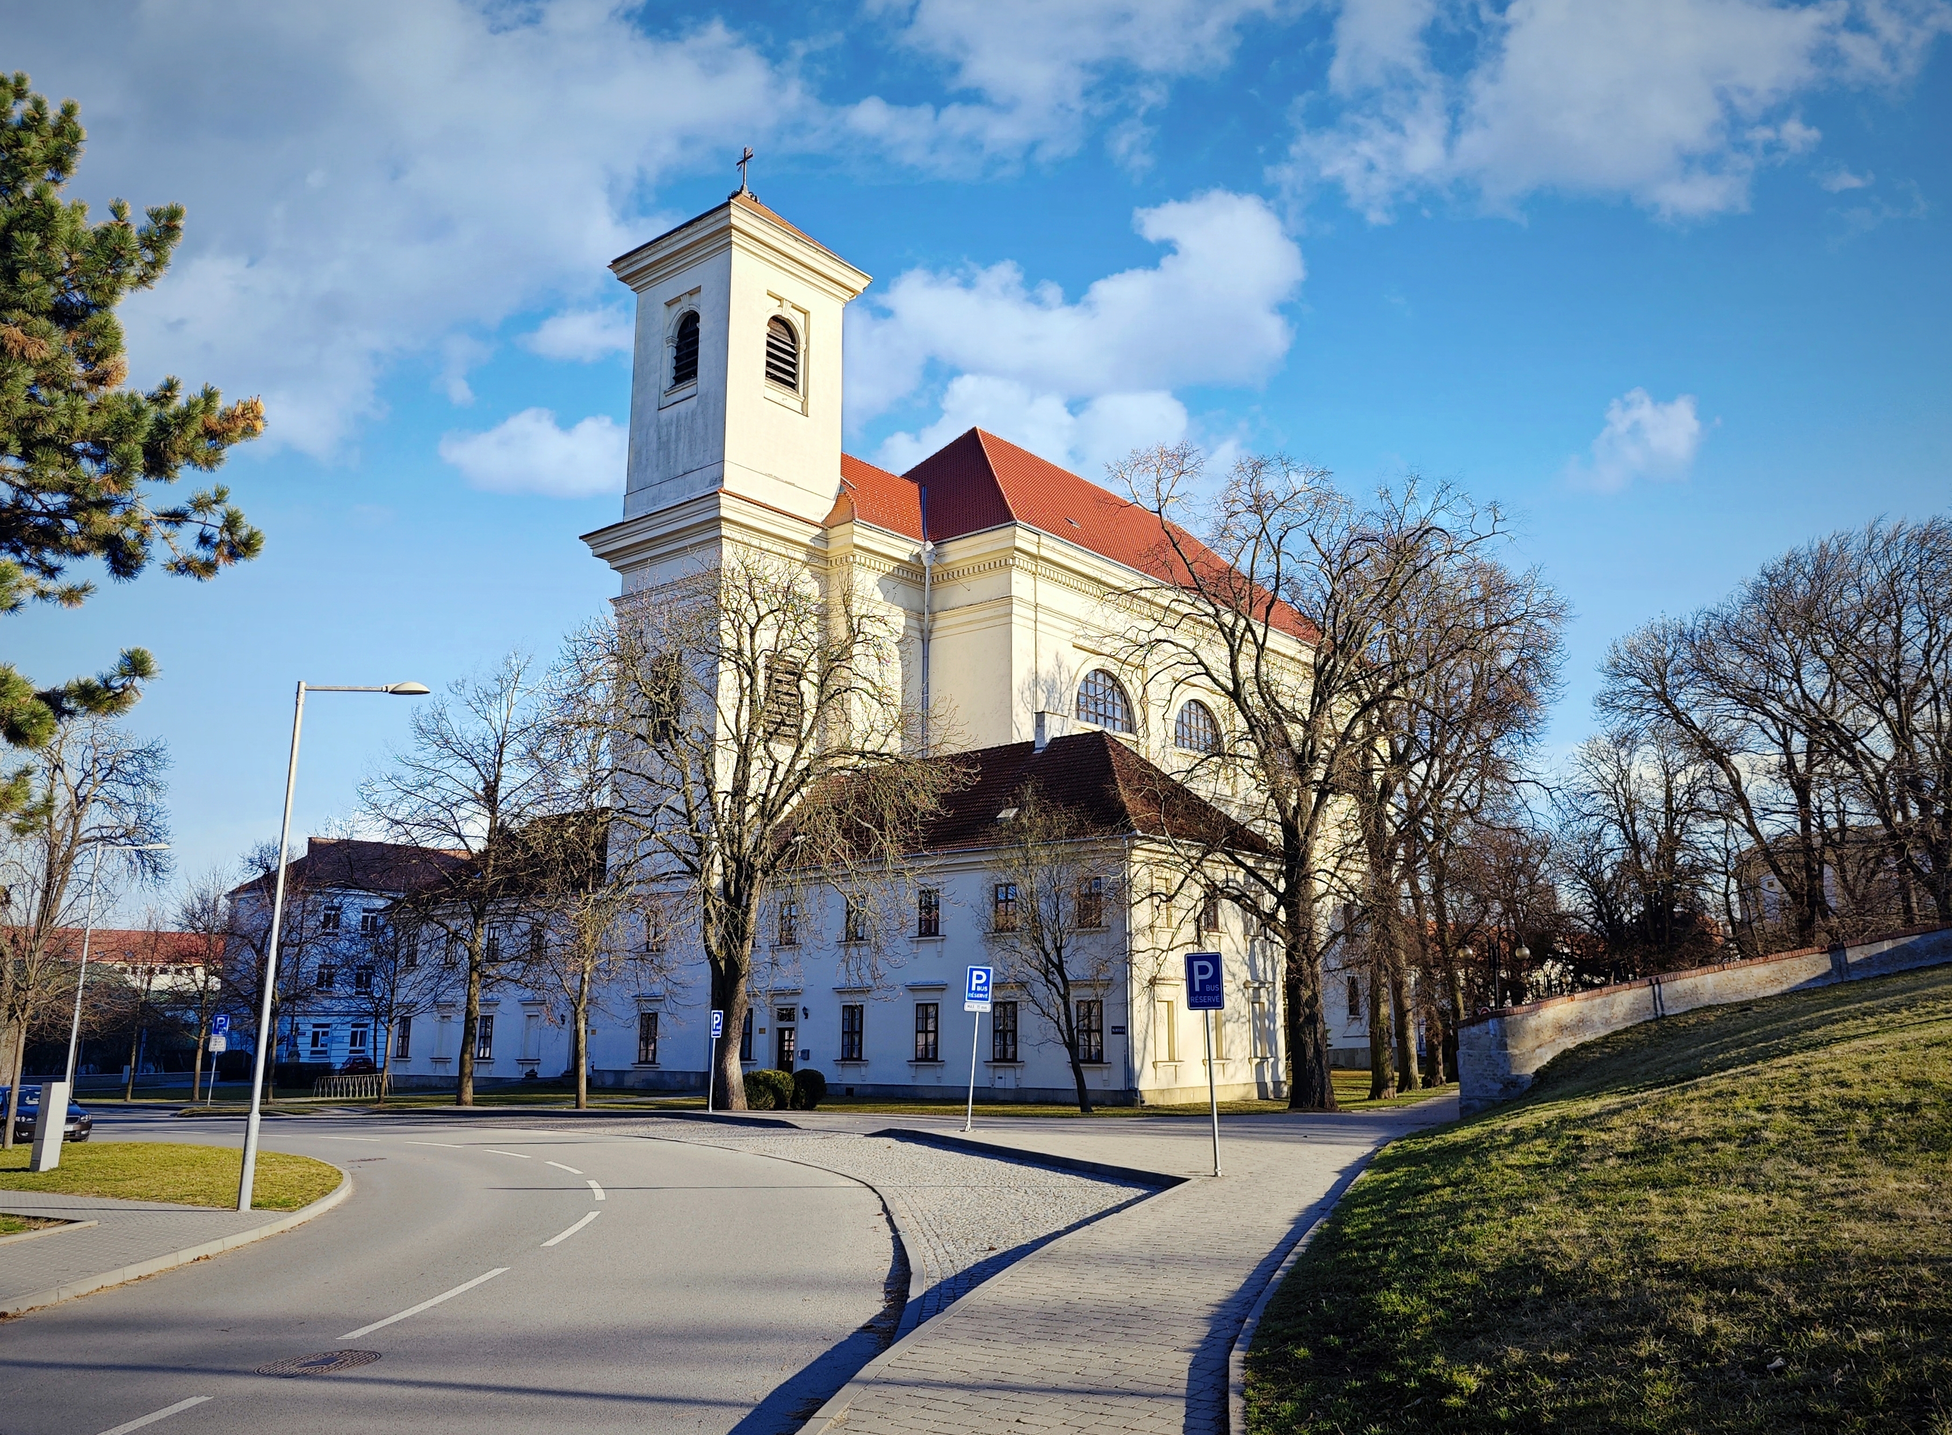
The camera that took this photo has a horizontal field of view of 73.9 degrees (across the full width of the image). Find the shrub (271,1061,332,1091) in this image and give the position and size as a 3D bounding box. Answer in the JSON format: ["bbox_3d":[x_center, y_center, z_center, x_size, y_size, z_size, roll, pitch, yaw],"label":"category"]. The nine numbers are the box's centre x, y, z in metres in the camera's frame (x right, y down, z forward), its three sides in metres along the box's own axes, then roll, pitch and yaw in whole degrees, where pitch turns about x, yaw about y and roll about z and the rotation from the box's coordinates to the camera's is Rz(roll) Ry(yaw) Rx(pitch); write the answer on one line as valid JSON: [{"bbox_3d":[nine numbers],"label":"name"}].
[{"bbox_3d":[-26.681,14.174,51.410,2.160,1.050,1.730,6,-15,-26],"label":"shrub"}]

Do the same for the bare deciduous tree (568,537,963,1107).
[{"bbox_3d":[-5.877,2.834,37.146,10.890,16.030,10.570,2,-14,-10],"label":"bare deciduous tree"}]

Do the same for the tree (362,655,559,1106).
[{"bbox_3d":[-15.619,4.771,39.449,5.450,13.530,5.280,5,-14,-20],"label":"tree"}]

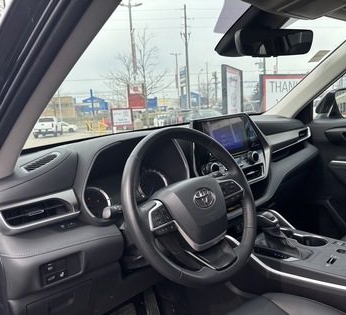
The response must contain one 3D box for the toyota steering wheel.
[{"bbox_3d":[0.049,0.110,0.753,0.378,0.378,0.100,-13,-12,-38],"label":"toyota steering wheel"}]

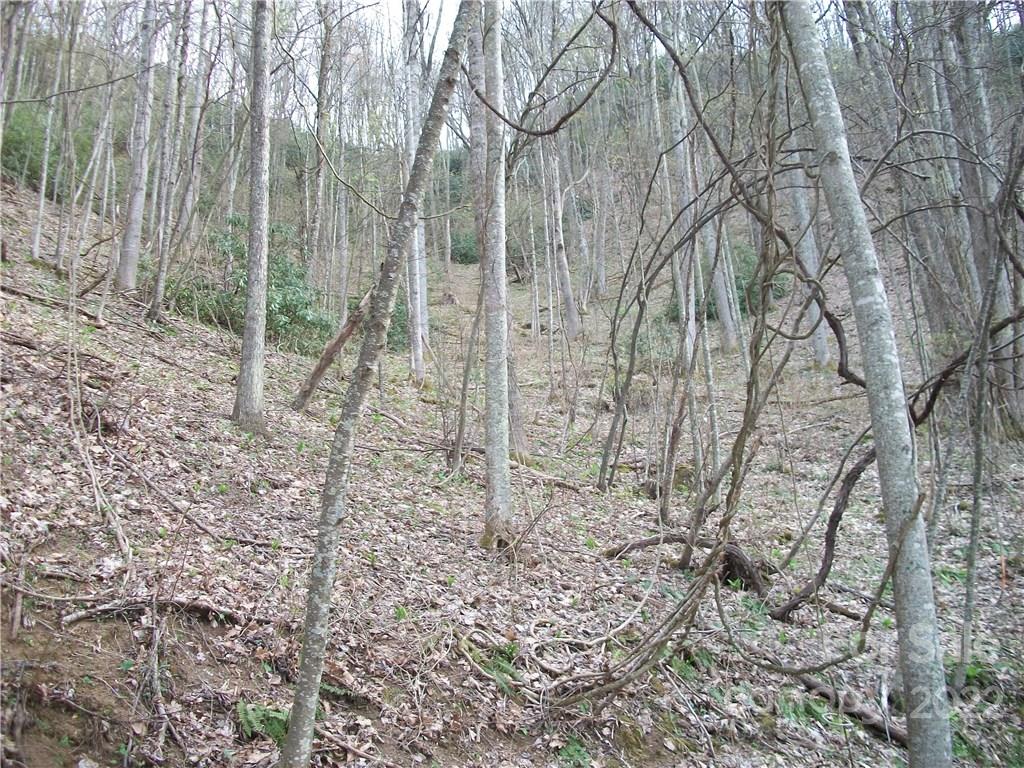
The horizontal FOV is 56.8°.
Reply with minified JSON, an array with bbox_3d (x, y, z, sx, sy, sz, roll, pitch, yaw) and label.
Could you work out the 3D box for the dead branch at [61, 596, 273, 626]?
[{"bbox_3d":[-1.788,1.178,4.900,1.090,0.140,0.160,0,-5,0],"label":"dead branch"}]

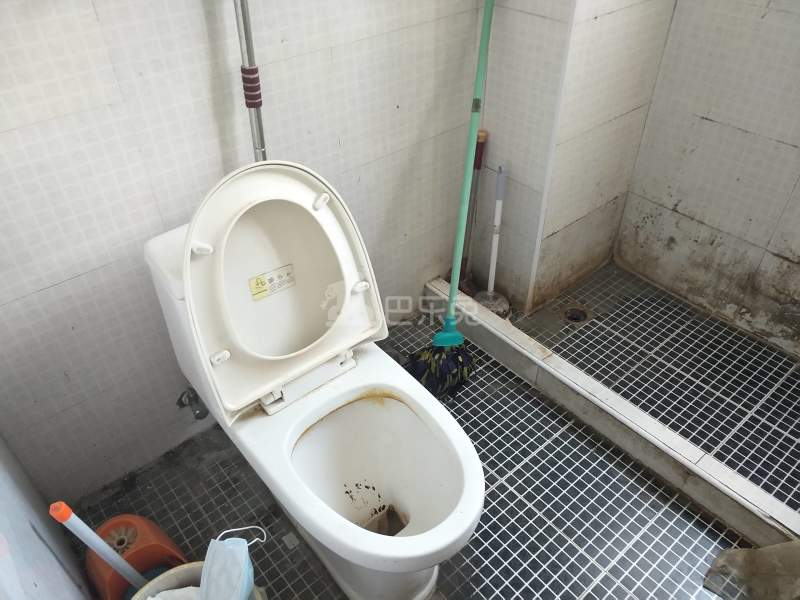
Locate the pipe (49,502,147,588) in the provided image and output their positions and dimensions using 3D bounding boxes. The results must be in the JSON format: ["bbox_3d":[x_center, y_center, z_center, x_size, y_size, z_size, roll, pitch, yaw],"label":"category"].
[{"bbox_3d":[-0.523,0.465,1.048,0.024,0.279,0.024,-37,30,-20],"label":"pipe"}]

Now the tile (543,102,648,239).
[{"bbox_3d":[0.587,-0.387,1.733,0.441,0.296,0.012,-28,45,-29],"label":"tile"}]

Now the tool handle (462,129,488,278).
[{"bbox_3d":[0.228,-0.281,1.819,0.028,0.506,0.028,-22,41,-33],"label":"tool handle"}]

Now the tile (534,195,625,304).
[{"bbox_3d":[0.600,-0.159,1.919,0.443,0.288,0.012,-28,45,-29],"label":"tile"}]

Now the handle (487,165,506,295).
[{"bbox_3d":[0.296,-0.201,1.770,0.022,0.436,0.022,-24,40,-32],"label":"handle"}]

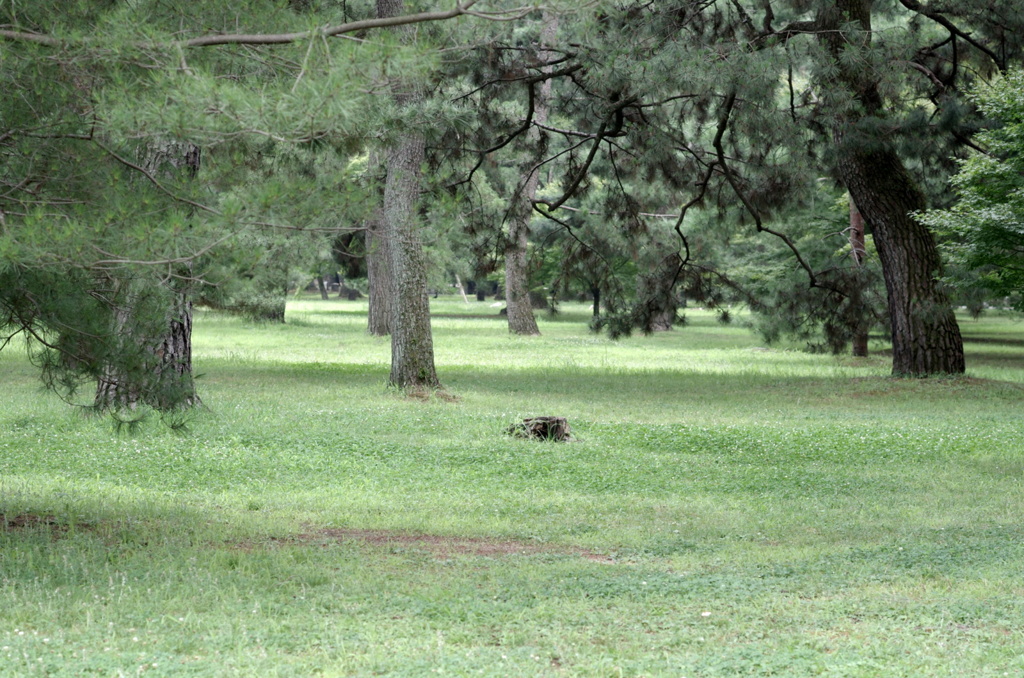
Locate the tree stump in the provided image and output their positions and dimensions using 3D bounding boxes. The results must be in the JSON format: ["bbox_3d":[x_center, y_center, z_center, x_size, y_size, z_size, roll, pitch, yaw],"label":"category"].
[{"bbox_3d":[0.250,0.814,27.100,0.580,0.220,0.500,0,1,0],"label":"tree stump"}]

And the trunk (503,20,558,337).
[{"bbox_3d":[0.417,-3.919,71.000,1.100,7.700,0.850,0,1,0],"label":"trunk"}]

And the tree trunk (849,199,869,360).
[{"bbox_3d":[5.930,-1.035,51.000,0.310,2.738,0.290,0,1,0],"label":"tree trunk"}]

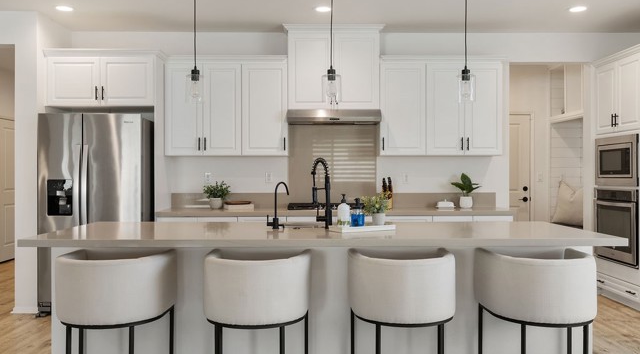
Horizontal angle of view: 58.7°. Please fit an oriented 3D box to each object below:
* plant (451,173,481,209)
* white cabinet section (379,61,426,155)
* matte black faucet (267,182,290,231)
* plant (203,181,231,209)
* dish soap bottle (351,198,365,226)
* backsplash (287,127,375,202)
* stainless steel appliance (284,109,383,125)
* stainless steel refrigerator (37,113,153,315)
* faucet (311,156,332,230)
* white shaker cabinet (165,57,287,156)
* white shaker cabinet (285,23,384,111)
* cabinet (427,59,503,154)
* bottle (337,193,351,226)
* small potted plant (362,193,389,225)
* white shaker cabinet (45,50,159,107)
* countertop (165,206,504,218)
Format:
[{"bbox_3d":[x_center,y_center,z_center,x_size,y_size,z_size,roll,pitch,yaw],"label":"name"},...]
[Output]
[{"bbox_3d":[1.465,0.142,5.720,0.300,0.350,0.240,0,0,-1],"label":"plant"},{"bbox_3d":[0.820,-0.672,5.755,0.452,0.930,0.340,0,0,0],"label":"white cabinet section"},{"bbox_3d":[-0.262,0.186,3.700,0.095,0.303,0.160,0,0,38],"label":"matte black faucet"},{"bbox_3d":[-1.039,0.185,5.742,0.278,0.284,0.260,0,0,-1],"label":"plant"},{"bbox_3d":[0.241,0.230,3.610,0.085,0.190,0.080,0,0,14],"label":"dish soap bottle"},{"bbox_3d":[0.132,-0.109,5.952,0.923,0.870,0.022,0,0,-1],"label":"backsplash"},{"bbox_3d":[0.137,-0.593,5.680,0.910,0.135,0.480,0,0,-1],"label":"stainless steel appliance"},{"bbox_3d":[-2.053,0.336,5.440,0.915,1.785,0.860,0,0,-1],"label":"stainless steel refrigerator"},{"bbox_3d":[-0.016,0.107,3.860,0.110,0.470,0.250,0,1,-26],"label":"faucet"},{"bbox_3d":[-0.921,-0.695,5.745,1.215,0.973,0.385,0,0,-1],"label":"white shaker cabinet"},{"bbox_3d":[0.136,-1.080,5.763,0.994,0.829,0.385,0,0,-1],"label":"white shaker cabinet"},{"bbox_3d":[1.429,-0.688,5.797,0.747,0.958,0.375,0,0,-1],"label":"cabinet"},{"bbox_3d":[0.154,0.217,3.610,0.080,0.213,0.075,0,0,-1],"label":"bottle"},{"bbox_3d":[0.365,0.220,3.770,0.175,0.209,0.170,0,0,-1],"label":"small potted plant"},{"bbox_3d":[-2.015,-0.911,5.550,1.060,0.525,0.650,0,0,-1],"label":"white shaker cabinet"},{"bbox_3d":[0.134,0.350,5.647,3.336,0.044,0.640,0,0,-1],"label":"countertop"}]

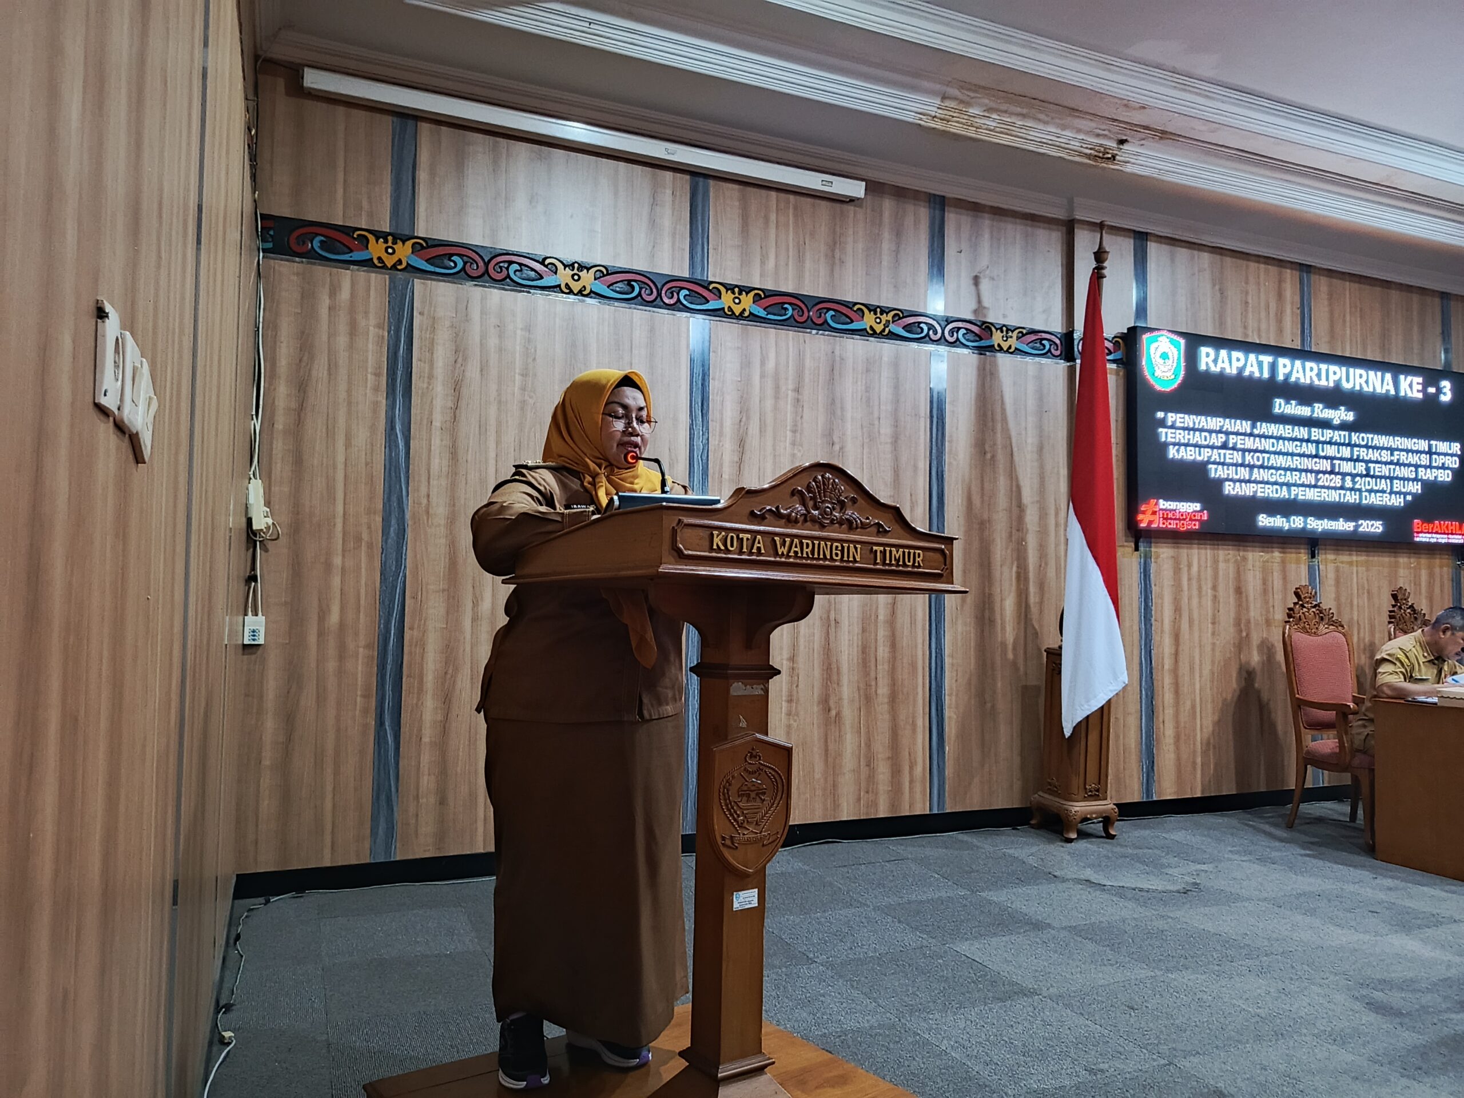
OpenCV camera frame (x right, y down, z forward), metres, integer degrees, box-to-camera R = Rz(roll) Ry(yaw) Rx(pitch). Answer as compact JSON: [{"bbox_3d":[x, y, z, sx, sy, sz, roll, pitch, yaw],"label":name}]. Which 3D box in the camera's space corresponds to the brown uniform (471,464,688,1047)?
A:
[{"bbox_3d":[-0.335,0.447,2.220,0.540,1.300,0.430,4,-6,-45],"label":"brown uniform"}]

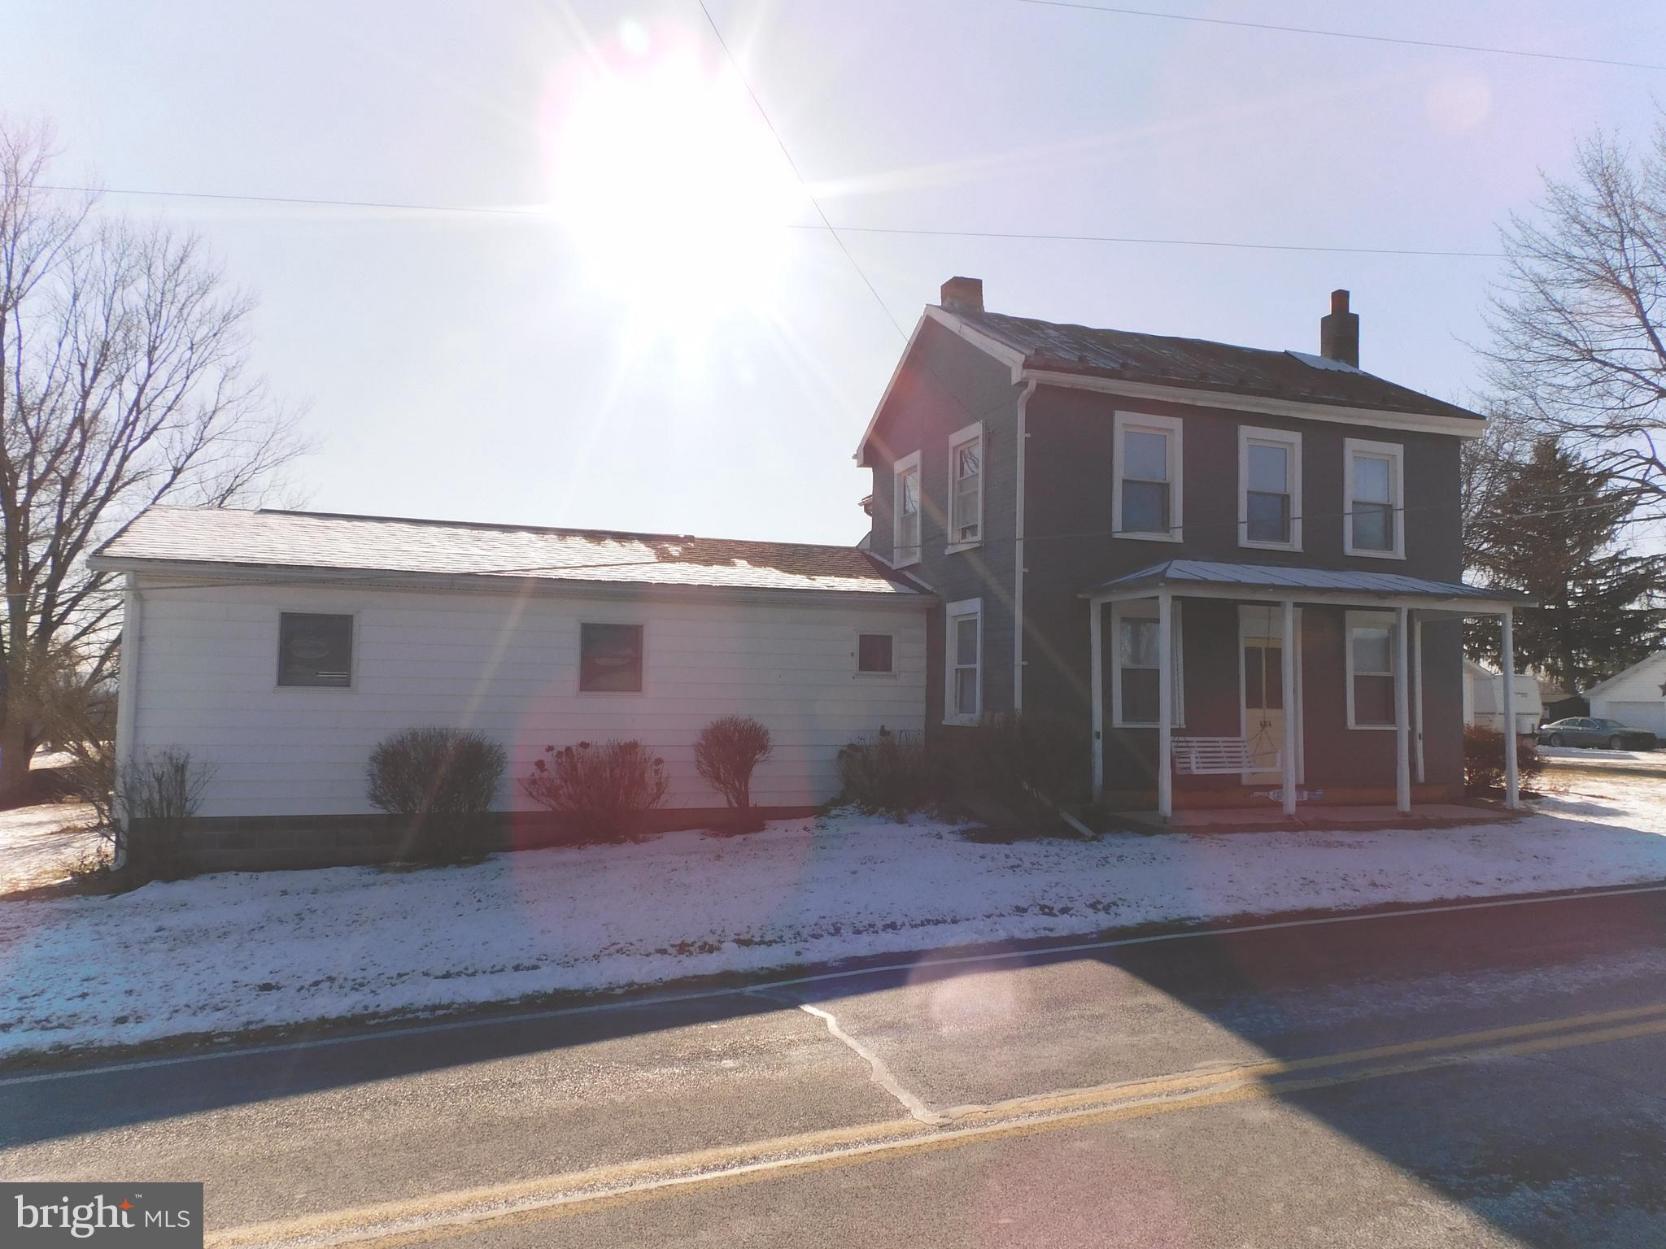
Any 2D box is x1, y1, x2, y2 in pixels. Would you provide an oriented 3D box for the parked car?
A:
[{"bbox_3d":[37.116,5.272,56.184,1.829,1.434,4.926,3,-3,-28],"label":"parked car"}]

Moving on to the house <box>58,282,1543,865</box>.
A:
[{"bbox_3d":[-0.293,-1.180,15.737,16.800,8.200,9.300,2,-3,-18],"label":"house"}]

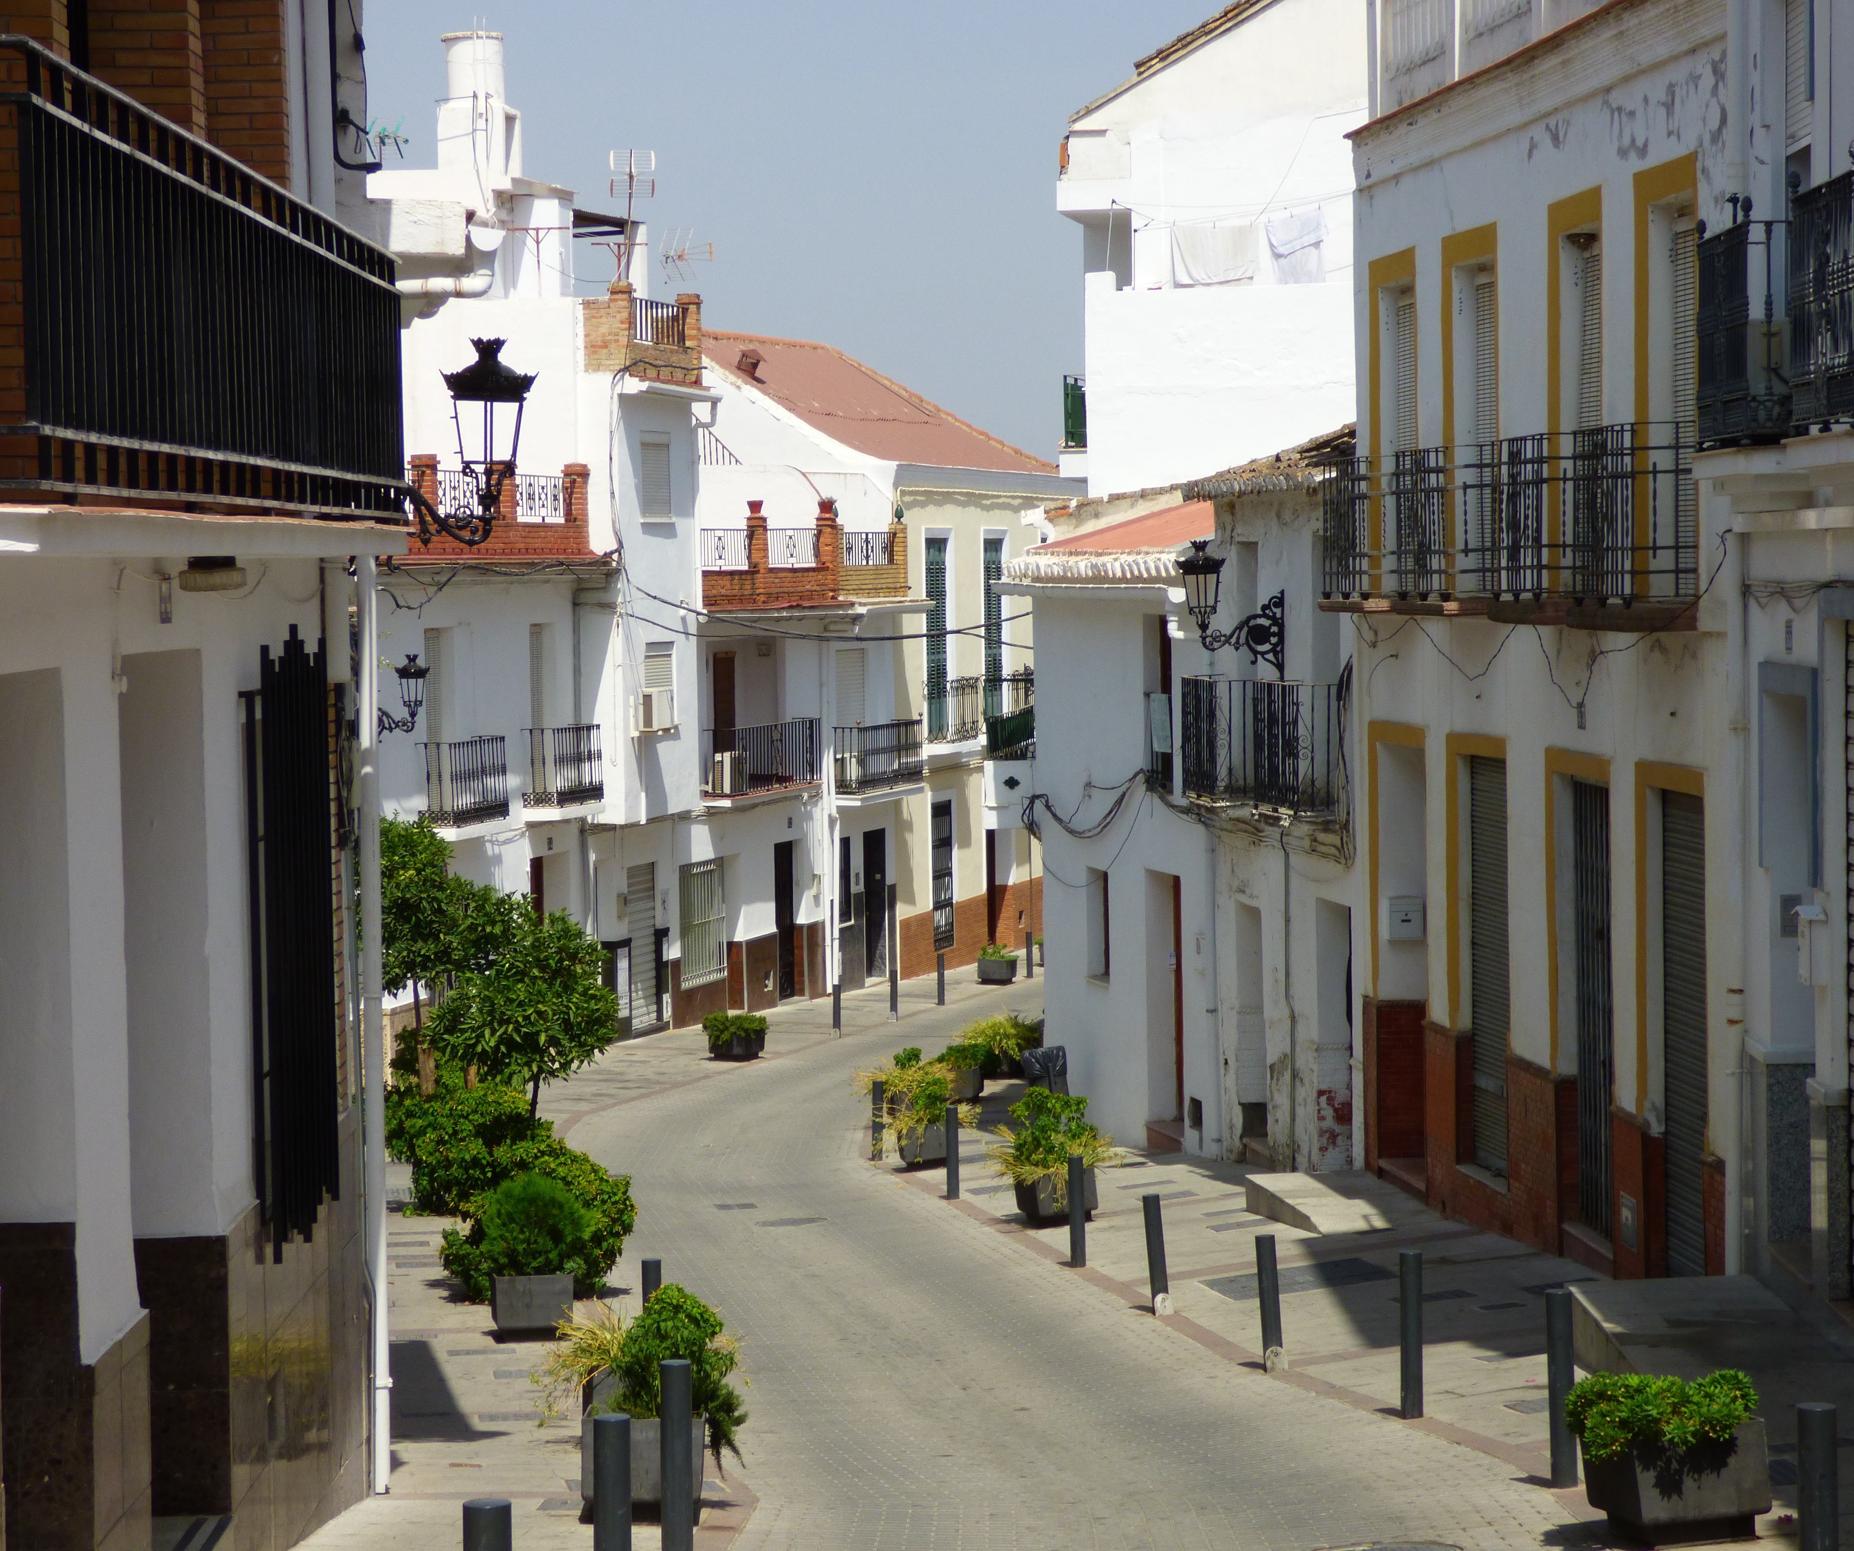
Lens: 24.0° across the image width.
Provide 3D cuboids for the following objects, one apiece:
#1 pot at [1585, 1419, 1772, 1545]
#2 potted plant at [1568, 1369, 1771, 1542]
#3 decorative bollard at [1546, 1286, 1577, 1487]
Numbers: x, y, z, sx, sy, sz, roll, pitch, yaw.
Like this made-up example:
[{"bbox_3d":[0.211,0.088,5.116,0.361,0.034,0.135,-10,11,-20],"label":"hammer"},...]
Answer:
[{"bbox_3d":[2.722,2.487,15.748,0.465,0.410,0.750,-3,-1,-6],"label":"pot"},{"bbox_3d":[2.699,2.423,15.747,0.510,0.540,0.780,-3,-1,-6],"label":"potted plant"},{"bbox_3d":[2.461,2.374,16.893,0.100,0.770,0.100,-1,3,-5],"label":"decorative bollard"}]

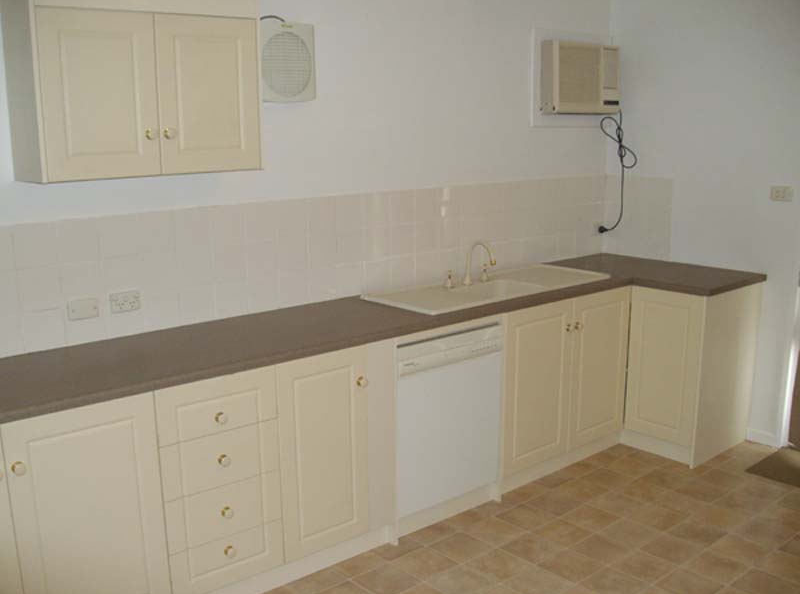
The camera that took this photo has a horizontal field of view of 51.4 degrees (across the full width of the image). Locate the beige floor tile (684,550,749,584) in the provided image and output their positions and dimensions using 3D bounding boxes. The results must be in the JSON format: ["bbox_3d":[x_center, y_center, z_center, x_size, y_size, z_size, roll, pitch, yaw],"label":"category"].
[{"bbox_3d":[1.212,1.039,3.191,0.192,0.010,0.185,-10,15,-41],"label":"beige floor tile"}]

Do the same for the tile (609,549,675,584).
[{"bbox_3d":[0.943,1.046,3.224,0.195,0.010,0.195,-10,15,-40],"label":"tile"}]

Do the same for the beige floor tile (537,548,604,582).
[{"bbox_3d":[0.662,1.040,3.206,0.195,0.010,0.184,-10,15,-41],"label":"beige floor tile"}]

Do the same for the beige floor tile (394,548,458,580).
[{"bbox_3d":[0.096,1.038,3.234,0.188,0.010,0.191,-10,15,-41],"label":"beige floor tile"}]

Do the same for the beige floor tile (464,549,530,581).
[{"bbox_3d":[0.385,1.051,3.250,0.203,0.010,0.196,-10,15,-41],"label":"beige floor tile"}]

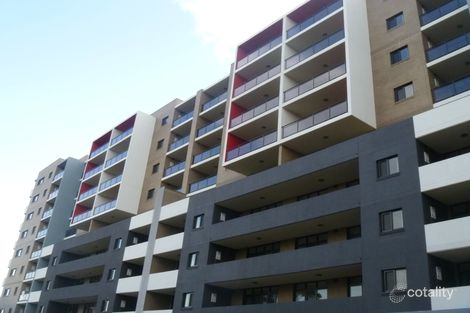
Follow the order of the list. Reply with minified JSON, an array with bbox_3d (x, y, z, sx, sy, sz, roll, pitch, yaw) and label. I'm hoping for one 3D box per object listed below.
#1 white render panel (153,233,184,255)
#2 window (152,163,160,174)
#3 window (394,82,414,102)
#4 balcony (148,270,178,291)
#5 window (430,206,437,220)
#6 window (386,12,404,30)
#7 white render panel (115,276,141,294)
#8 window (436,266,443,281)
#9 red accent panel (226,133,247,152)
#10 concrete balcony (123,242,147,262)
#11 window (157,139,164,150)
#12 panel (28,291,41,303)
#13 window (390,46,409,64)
[{"bbox_3d":[-5.263,7.006,36.465,0.200,1.309,4.003,27,-33,-35],"label":"white render panel"},{"bbox_3d":[-8.628,1.411,50.175,0.150,1.000,1.260,25,-32,-35],"label":"window"},{"bbox_3d":[10.705,-4.006,28.849,0.150,1.060,1.280,25,-32,-35],"label":"window"},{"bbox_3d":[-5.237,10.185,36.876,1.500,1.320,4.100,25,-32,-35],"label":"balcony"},{"bbox_3d":[9.841,2.797,22.772,0.530,0.620,0.120,25,-32,-35],"label":"window"},{"bbox_3d":[10.728,-9.005,30.446,0.120,0.954,1.248,27,-33,-35],"label":"window"},{"bbox_3d":[-9.202,11.324,40.109,0.200,1.250,4.100,25,-32,-35],"label":"white render panel"},{"bbox_3d":[9.509,5.472,21.384,0.530,0.620,0.120,25,-32,-35],"label":"window"},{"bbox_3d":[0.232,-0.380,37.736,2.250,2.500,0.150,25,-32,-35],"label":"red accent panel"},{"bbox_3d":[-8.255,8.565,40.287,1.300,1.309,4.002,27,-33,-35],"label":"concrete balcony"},{"bbox_3d":[-8.324,-1.290,51.424,0.150,0.980,1.190,25,-32,-35],"label":"window"},{"bbox_3d":[-24.330,17.206,55.803,0.200,1.170,3.550,25,-32,-35],"label":"panel"},{"bbox_3d":[10.914,-6.651,30.184,0.150,1.000,1.270,25,-32,-35],"label":"window"}]

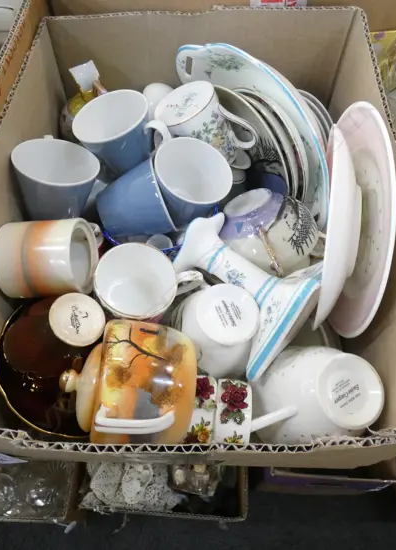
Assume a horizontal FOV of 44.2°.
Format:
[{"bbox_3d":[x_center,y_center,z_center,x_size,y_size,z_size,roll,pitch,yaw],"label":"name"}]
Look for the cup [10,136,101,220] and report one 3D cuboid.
[{"bbox_3d":[-0.155,-0.096,0.514,0.085,0.069,0.111,3,41,-24],"label":"cup"}]

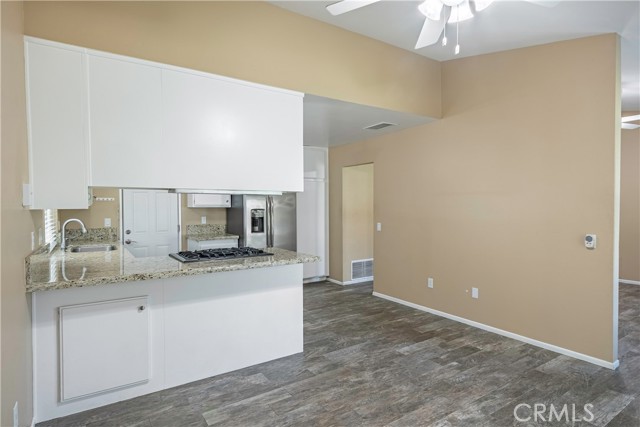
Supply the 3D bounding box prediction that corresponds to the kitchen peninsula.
[{"bbox_3d":[-1.176,0.878,3.124,2.165,0.903,0.977,-1,1,-33],"label":"kitchen peninsula"}]

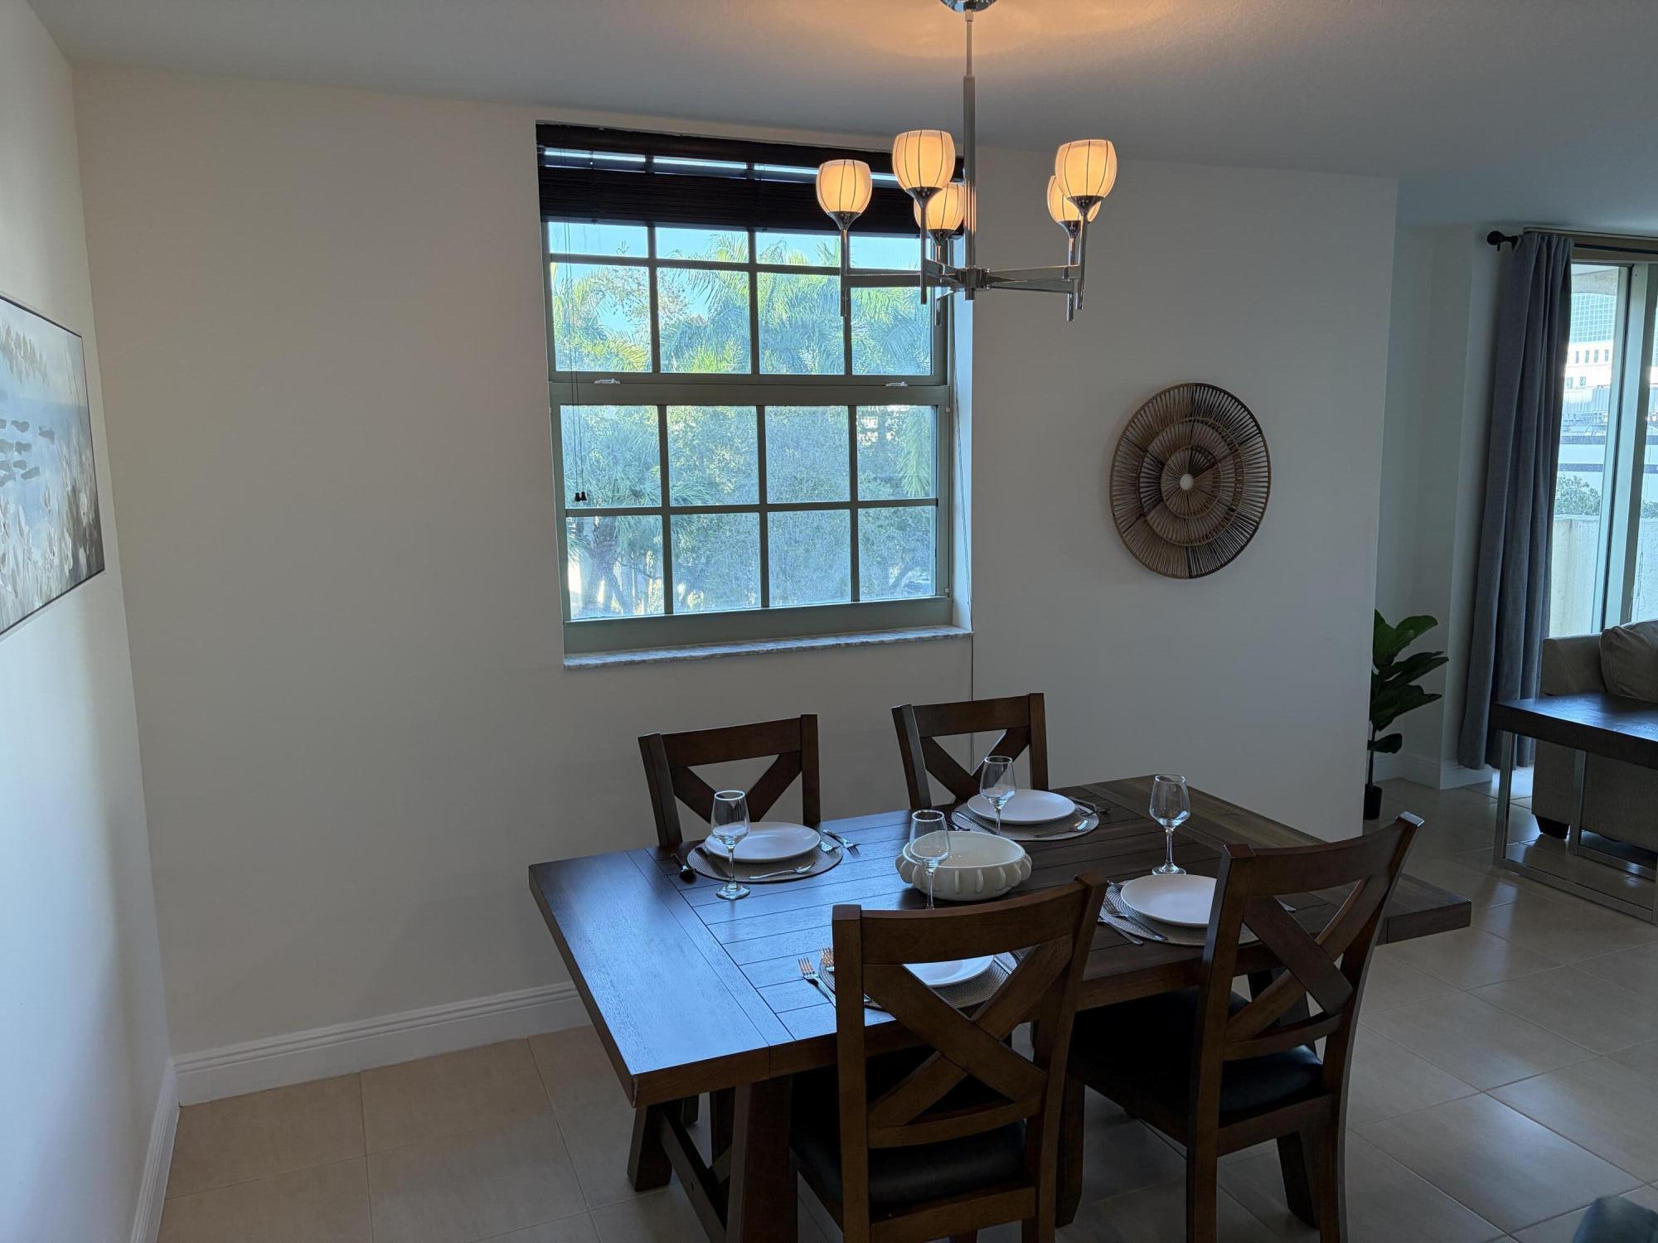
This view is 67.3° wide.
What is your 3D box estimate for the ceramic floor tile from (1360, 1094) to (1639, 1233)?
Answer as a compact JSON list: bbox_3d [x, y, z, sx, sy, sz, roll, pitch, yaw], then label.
[{"bbox_3d":[1.630,1.309,3.042,0.457,0.010,0.457,-4,9,-22],"label":"ceramic floor tile"}]

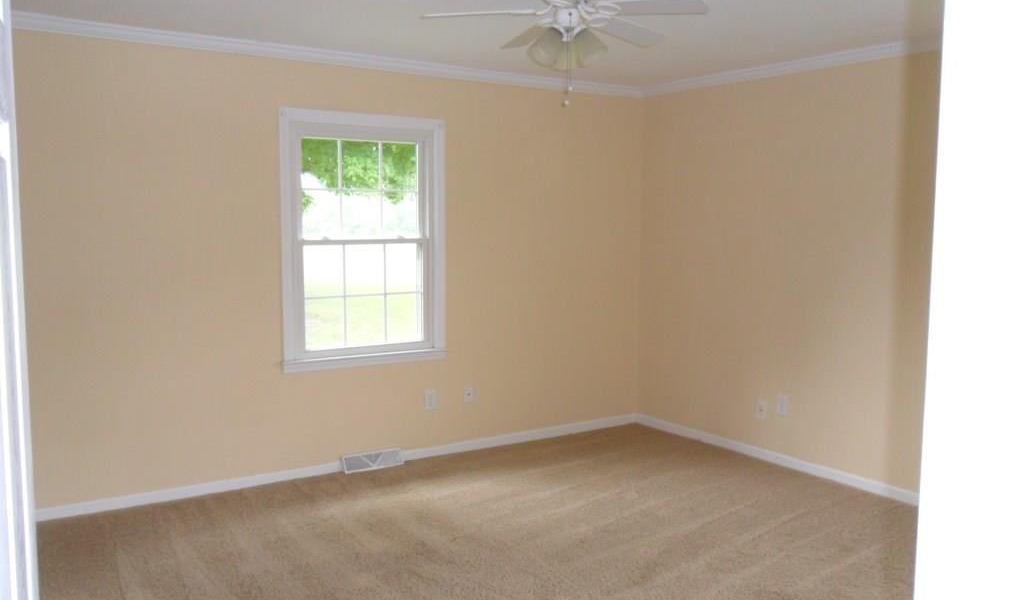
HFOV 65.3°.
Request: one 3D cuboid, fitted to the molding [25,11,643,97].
[{"bbox_3d":[-0.721,-1.370,4.683,3.983,0.078,0.068,-3,6,-32],"label":"molding"}]

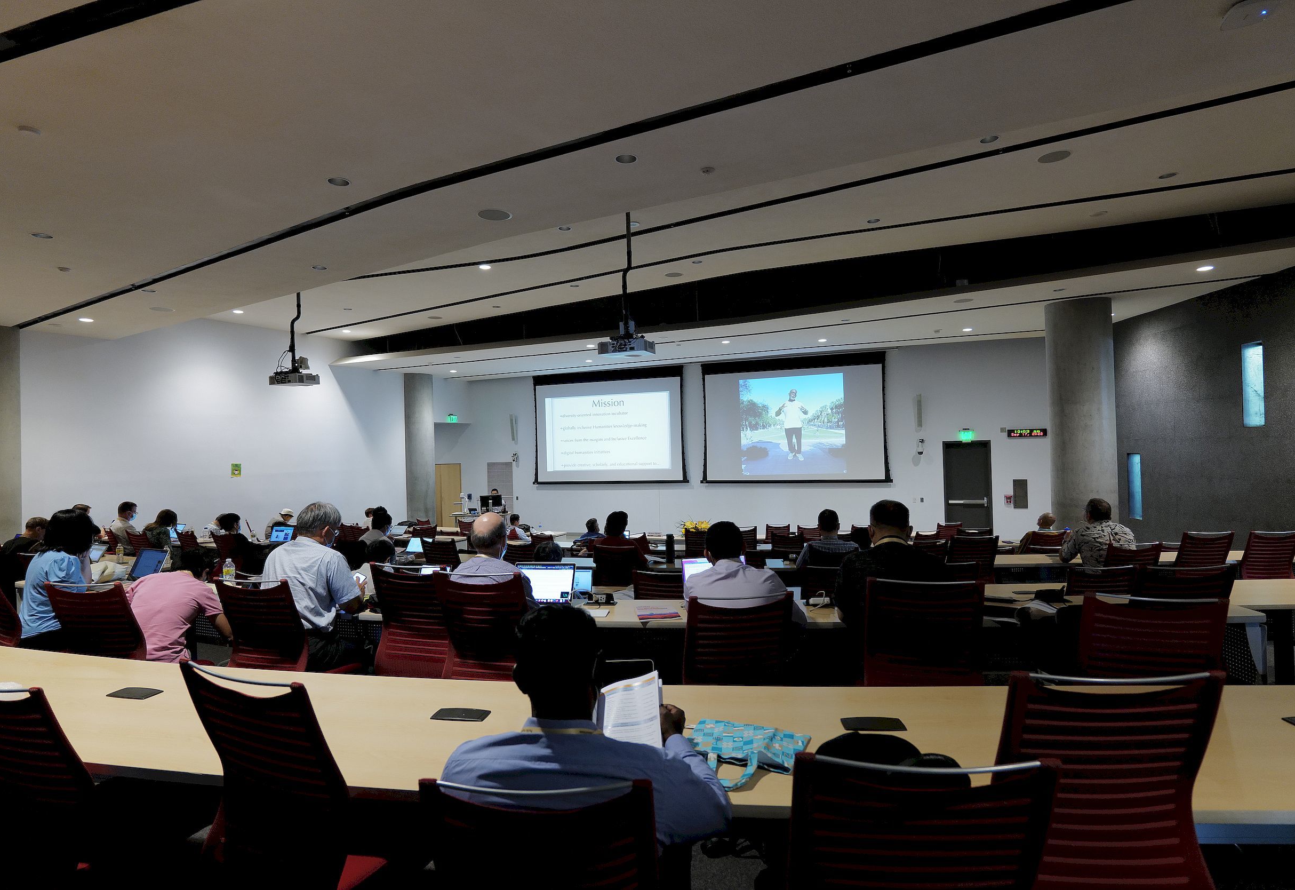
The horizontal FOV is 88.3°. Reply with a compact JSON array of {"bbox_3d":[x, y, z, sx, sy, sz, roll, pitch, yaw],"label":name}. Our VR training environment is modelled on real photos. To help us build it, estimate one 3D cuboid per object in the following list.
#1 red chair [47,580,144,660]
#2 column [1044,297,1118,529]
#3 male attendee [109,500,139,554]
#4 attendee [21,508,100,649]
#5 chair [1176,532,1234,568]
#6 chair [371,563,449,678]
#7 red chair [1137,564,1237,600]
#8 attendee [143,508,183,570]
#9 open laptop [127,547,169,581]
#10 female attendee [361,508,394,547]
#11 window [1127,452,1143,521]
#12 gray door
[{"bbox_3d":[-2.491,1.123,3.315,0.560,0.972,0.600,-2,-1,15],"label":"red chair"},{"bbox_3d":[7.584,-0.086,11.600,1.000,4.800,1.000,-2,-1,8],"label":"column"},{"bbox_3d":[-6.575,1.402,8.598,0.520,1.357,0.750,-2,-1,28],"label":"male attendee"},{"bbox_3d":[-3.365,0.999,3.850,0.480,1.283,0.720,-2,-1,20],"label":"attendee"},{"bbox_3d":[5.092,1.260,6.253,0.540,0.970,0.580,-1,-1,5],"label":"chair"},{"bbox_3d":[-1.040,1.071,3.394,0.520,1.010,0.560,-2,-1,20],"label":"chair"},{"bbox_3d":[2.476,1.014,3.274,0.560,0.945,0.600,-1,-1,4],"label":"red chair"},{"bbox_3d":[-5.668,1.404,7.887,0.480,1.270,0.750,-2,-1,28],"label":"attendee"},{"bbox_3d":[-3.546,0.845,4.604,0.305,0.200,0.285,-2,-1,20],"label":"open laptop"},{"bbox_3d":[-3.050,1.330,7.600,0.480,1.240,0.750,-2,-1,28],"label":"female attendee"},{"bbox_3d":[9.824,0.847,13.398,0.140,1.310,0.460,-1,-1,4],"label":"window"},{"bbox_3d":[7.267,1.104,15.127,0.980,2.400,0.120,-2,-1,20],"label":"gray door"}]

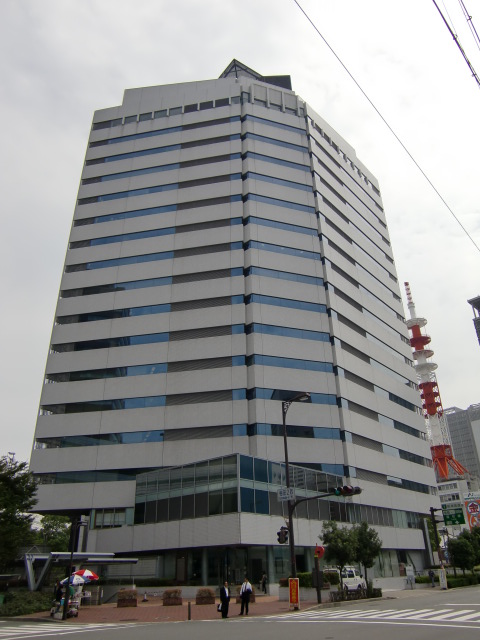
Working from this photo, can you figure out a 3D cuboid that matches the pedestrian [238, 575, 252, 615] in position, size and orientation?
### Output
[{"bbox_3d":[0.296,14.146,26.467,0.580,1.700,0.360,-5,-27,8],"label":"pedestrian"}]

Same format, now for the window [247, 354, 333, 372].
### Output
[{"bbox_3d":[5.835,4.961,59.121,10.476,1.325,0.400,8,-28,-18],"label":"window"}]

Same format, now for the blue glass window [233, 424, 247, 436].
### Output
[{"bbox_3d":[0.003,11.461,53.801,1.515,1.241,0.200,-6,-27,10],"label":"blue glass window"}]

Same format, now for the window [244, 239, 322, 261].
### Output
[{"bbox_3d":[5.724,-8.764,65.442,9.991,1.271,0.200,8,-28,-18],"label":"window"}]

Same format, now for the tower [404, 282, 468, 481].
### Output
[{"bbox_3d":[85.465,23.856,238.963,17.000,95.702,17.000,-22,-33,35],"label":"tower"}]

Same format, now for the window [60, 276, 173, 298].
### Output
[{"bbox_3d":[-16.258,-4.288,67.948,15.525,1.314,0.300,-6,-28,9],"label":"window"}]

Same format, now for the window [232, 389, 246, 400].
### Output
[{"bbox_3d":[-0.025,7.986,55.524,1.509,1.271,0.200,-6,-27,10],"label":"window"}]

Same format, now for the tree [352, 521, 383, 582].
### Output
[{"bbox_3d":[10.021,18.639,40.691,2.600,5.379,2.600,-1,-28,0],"label":"tree"}]

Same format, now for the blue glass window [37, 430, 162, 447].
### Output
[{"bbox_3d":[-15.927,13.524,58.486,15.476,1.340,0.300,-6,-28,9],"label":"blue glass window"}]

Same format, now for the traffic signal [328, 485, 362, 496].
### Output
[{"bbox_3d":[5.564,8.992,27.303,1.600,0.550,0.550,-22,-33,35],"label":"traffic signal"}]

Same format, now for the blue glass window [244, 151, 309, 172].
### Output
[{"bbox_3d":[5.543,-23.128,75.580,10.095,1.294,0.300,8,-29,-17],"label":"blue glass window"}]

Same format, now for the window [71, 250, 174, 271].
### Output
[{"bbox_3d":[-15.584,-7.589,67.760,14.904,1.285,0.400,-6,-27,10],"label":"window"}]

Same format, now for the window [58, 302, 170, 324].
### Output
[{"bbox_3d":[-15.507,-0.670,63.326,14.712,1.236,0.200,-6,-27,10],"label":"window"}]

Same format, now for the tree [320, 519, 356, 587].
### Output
[{"bbox_3d":[7.420,17.933,39.000,2.900,5.293,2.900,-1,-28,0],"label":"tree"}]

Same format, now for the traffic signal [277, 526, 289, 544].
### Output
[{"bbox_3d":[2.544,12.895,30.988,0.718,0.996,0.450,-1,-27,0],"label":"traffic signal"}]

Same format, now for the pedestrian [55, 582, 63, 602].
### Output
[{"bbox_3d":[-10.155,15.625,29.046,0.450,1.620,0.500,11,-29,-23],"label":"pedestrian"}]

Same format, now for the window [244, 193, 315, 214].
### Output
[{"bbox_3d":[5.513,-15.628,69.520,9.983,1.318,0.400,8,-28,-18],"label":"window"}]

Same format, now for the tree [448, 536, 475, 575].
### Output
[{"bbox_3d":[25.551,27.626,59.718,2.986,5.320,2.986,-1,-27,0],"label":"tree"}]

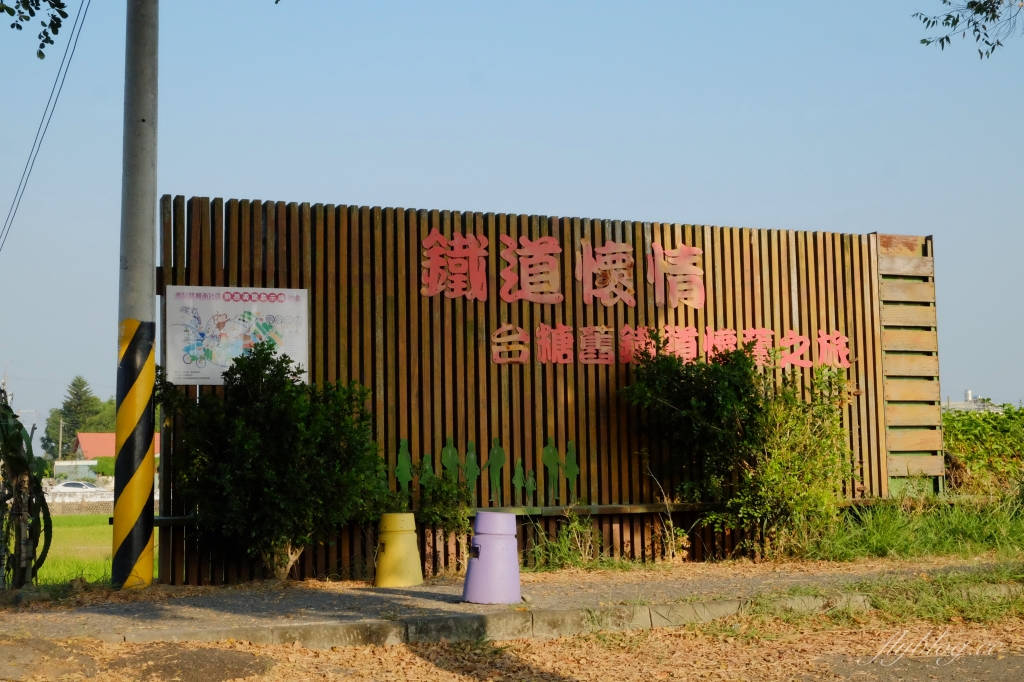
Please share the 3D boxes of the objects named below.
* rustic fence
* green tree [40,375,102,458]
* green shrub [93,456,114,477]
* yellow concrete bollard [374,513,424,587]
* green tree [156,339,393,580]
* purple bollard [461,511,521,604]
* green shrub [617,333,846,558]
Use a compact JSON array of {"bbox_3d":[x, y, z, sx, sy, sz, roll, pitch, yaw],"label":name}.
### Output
[{"bbox_3d":[0.908,0.523,14.059,9.169,3.823,0.400,1,-6,-20],"label":"rustic fence"},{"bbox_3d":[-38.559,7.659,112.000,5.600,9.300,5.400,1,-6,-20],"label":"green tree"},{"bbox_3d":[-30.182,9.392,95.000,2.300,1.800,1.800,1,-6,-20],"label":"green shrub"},{"bbox_3d":[-1.050,1.936,11.900,0.450,0.655,0.450,-1,-6,0],"label":"yellow concrete bollard"},{"bbox_3d":[-2.292,1.123,12.247,2.300,2.157,1.600,1,-6,-20],"label":"green tree"},{"bbox_3d":[-0.171,1.730,10.258,0.467,0.705,0.467,-1,-6,0],"label":"purple bollard"},{"bbox_3d":[2.454,1.121,14.021,2.574,2.235,1.600,1,-6,-20],"label":"green shrub"}]

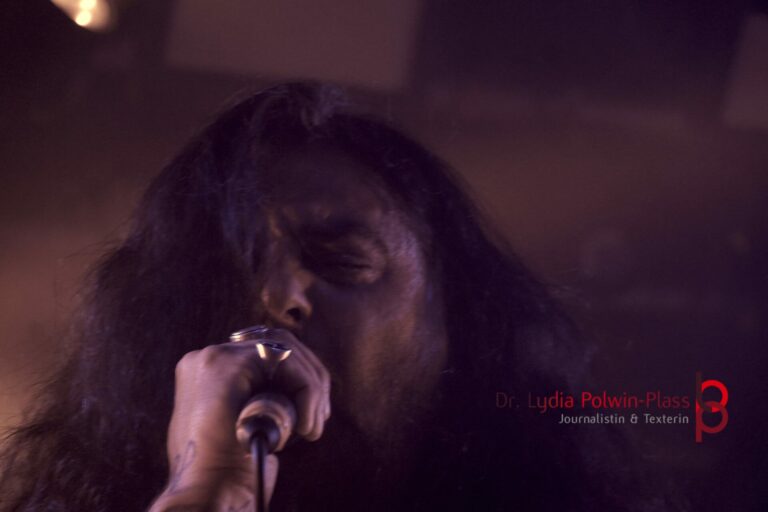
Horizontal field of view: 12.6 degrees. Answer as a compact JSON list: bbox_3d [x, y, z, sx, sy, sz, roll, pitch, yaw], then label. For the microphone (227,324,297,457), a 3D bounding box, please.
[{"bbox_3d":[-0.059,0.071,1.940,0.050,0.050,0.167,0,14,4],"label":"microphone"}]

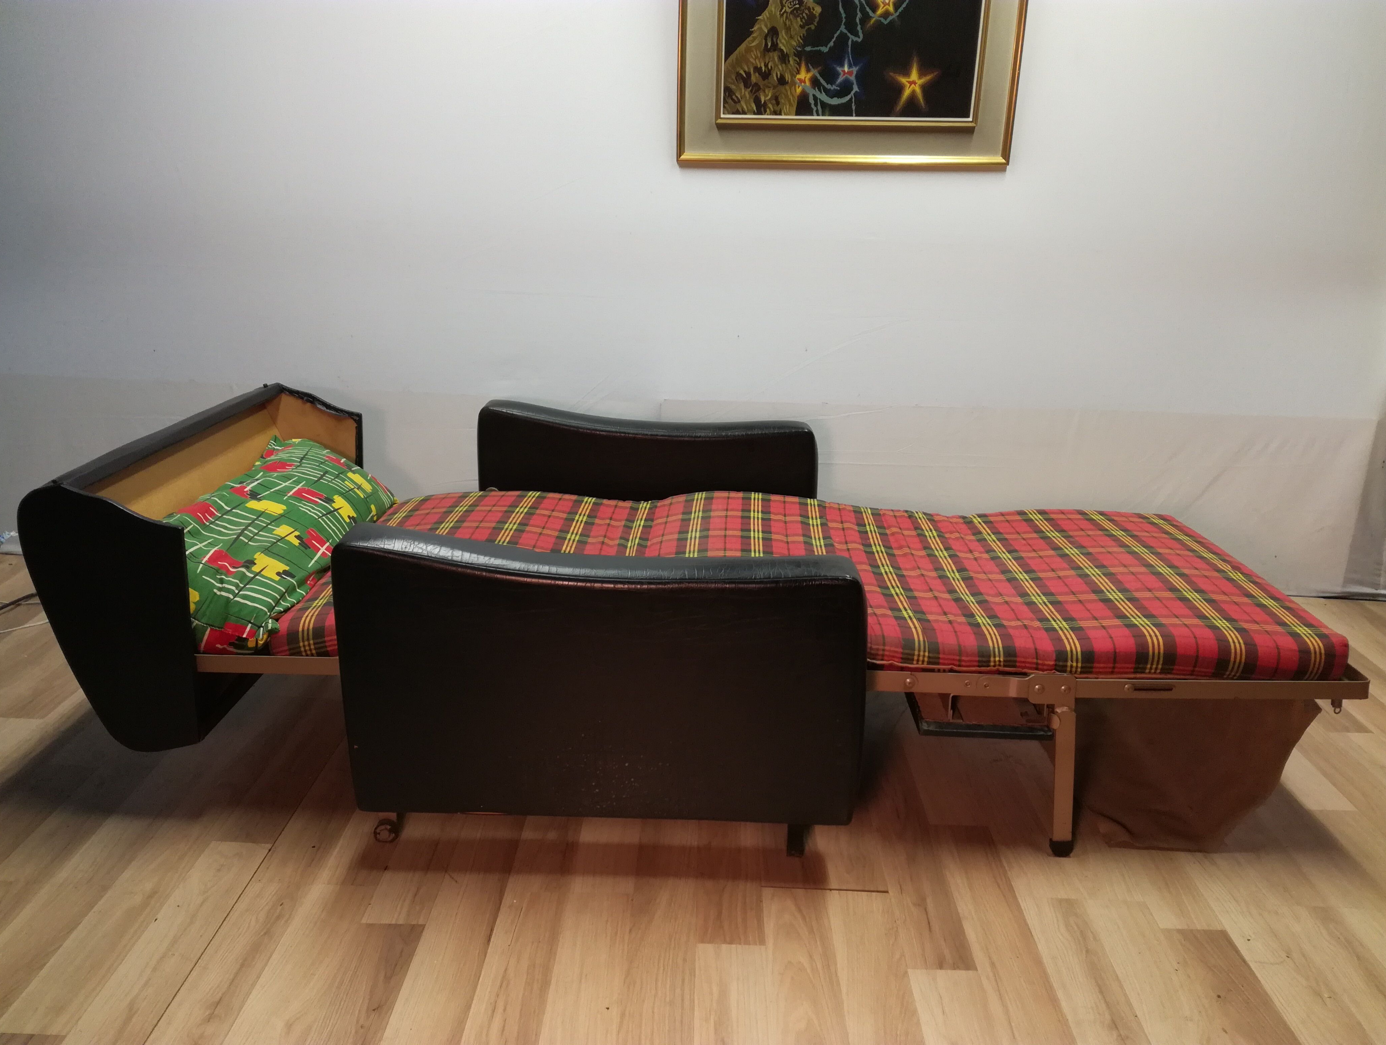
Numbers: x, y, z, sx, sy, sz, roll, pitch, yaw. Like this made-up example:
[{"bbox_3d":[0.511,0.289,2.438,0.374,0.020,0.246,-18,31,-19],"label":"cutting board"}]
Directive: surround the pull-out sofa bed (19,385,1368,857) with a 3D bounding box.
[{"bbox_3d":[0.009,0.097,2.109,2.047,0.579,1.061,1,17,2],"label":"pull-out sofa bed"}]

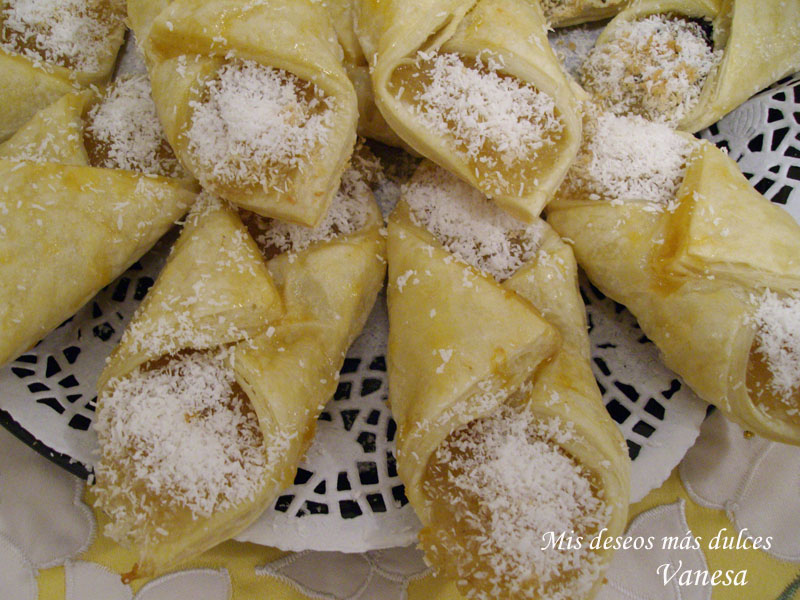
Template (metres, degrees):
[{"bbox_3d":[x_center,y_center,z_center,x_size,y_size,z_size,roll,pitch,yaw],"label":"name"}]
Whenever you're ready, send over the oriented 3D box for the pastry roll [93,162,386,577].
[{"bbox_3d":[-0.038,0.003,0.231,0.053,0.036,0.133,12,53,9],"label":"pastry roll"}]

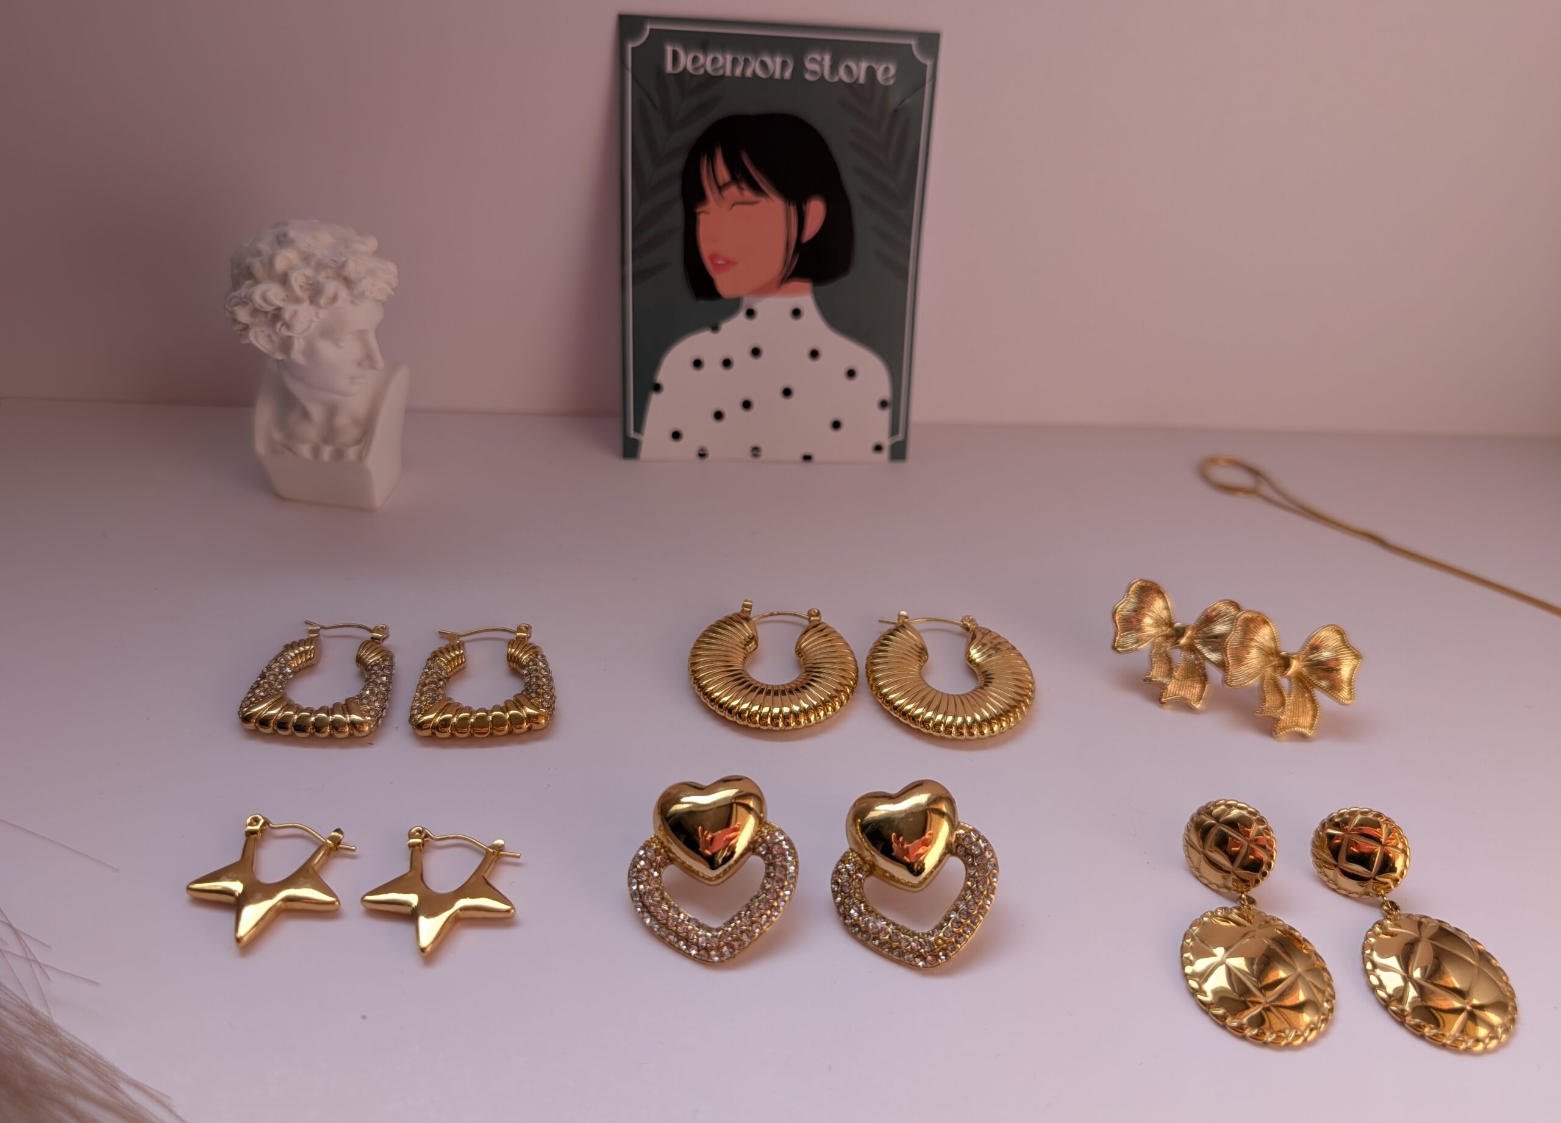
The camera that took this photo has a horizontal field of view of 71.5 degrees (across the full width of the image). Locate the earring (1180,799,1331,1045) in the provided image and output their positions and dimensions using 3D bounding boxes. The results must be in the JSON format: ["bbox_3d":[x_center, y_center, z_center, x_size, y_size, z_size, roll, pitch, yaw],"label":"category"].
[{"bbox_3d":[0.075,0.059,0.175,0.021,0.013,0.041,6,43,1],"label":"earring"}]

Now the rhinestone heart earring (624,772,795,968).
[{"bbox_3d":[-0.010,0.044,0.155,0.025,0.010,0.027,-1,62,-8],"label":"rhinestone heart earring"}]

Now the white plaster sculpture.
[{"bbox_3d":[-0.093,-0.041,0.222,0.036,0.059,0.030,5,36,0],"label":"white plaster sculpture"}]

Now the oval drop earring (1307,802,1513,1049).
[{"bbox_3d":[0.101,0.060,0.176,0.021,0.013,0.041,-5,44,-14],"label":"oval drop earring"}]

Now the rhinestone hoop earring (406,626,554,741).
[{"bbox_3d":[-0.050,0.020,0.187,0.023,0.006,0.027,-1,36,-7],"label":"rhinestone hoop earring"}]

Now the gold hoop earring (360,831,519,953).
[{"bbox_3d":[-0.053,0.052,0.171,0.024,0.005,0.024,2,33,-4],"label":"gold hoop earring"}]

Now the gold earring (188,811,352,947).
[{"bbox_3d":[-0.072,0.045,0.153,0.022,0.005,0.023,5,36,0],"label":"gold earring"}]

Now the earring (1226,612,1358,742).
[{"bbox_3d":[0.105,0.025,0.225,0.028,0.012,0.025,10,68,2],"label":"earring"}]

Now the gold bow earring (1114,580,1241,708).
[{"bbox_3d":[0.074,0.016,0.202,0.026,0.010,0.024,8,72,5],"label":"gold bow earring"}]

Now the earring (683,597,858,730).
[{"bbox_3d":[-0.001,0.018,0.194,0.030,0.008,0.032,3,36,-2],"label":"earring"}]

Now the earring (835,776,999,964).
[{"bbox_3d":[0.022,0.051,0.176,0.027,0.012,0.029,-4,55,-8],"label":"earring"}]

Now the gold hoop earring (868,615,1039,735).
[{"bbox_3d":[0.035,0.023,0.223,0.034,0.008,0.037,3,33,-3],"label":"gold hoop earring"}]

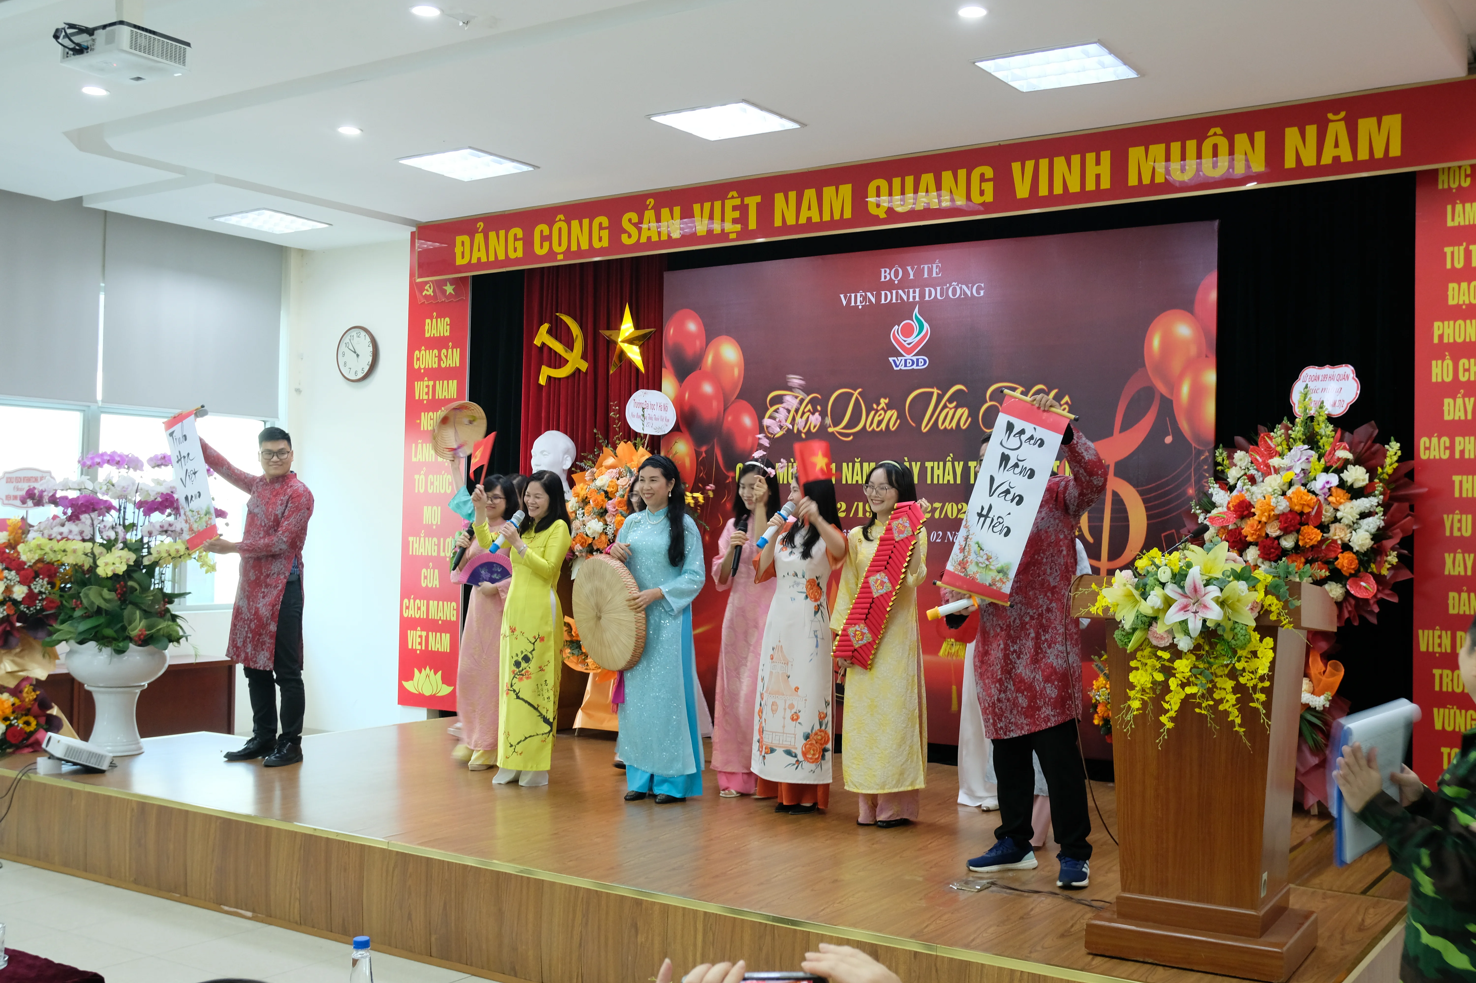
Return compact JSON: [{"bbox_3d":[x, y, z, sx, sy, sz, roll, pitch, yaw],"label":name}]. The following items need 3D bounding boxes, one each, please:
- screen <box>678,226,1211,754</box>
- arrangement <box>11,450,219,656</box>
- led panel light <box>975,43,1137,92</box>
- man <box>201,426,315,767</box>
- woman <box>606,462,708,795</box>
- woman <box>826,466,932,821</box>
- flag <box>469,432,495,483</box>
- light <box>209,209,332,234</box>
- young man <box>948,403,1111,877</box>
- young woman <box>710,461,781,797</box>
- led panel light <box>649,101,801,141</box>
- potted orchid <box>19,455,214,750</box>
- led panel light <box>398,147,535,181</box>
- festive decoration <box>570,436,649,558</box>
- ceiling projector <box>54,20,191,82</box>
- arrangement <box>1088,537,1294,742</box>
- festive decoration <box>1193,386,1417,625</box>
[{"bbox_3d":[0.946,0.011,8.547,3.480,2.760,0.060,0,-2,34],"label":"screen"},{"bbox_3d":[-3.434,0.346,8.420,1.080,1.100,0.920,0,-2,23],"label":"arrangement"},{"bbox_3d":[1.459,-1.945,6.900,0.600,0.050,0.600,0,-2,34],"label":"led panel light"},{"bbox_3d":[-2.522,0.538,7.986,0.600,1.760,0.500,0,-2,45],"label":"man"},{"bbox_3d":[-0.369,0.633,7.156,0.480,1.600,0.380,0,-2,38],"label":"woman"},{"bbox_3d":[0.636,0.662,6.690,0.470,1.579,0.350,0,-2,35],"label":"woman"},{"bbox_3d":[-1.216,-0.159,7.220,0.050,0.200,0.200,16,0,-38],"label":"flag"},{"bbox_3d":[-3.172,-1.853,10.312,0.600,0.050,0.600,0,-2,34],"label":"light"},{"bbox_3d":[1.084,0.533,5.643,0.600,1.800,0.520,0,-2,41],"label":"young man"},{"bbox_3d":[0.055,0.644,7.291,0.470,1.600,0.380,0,-2,33],"label":"young woman"},{"bbox_3d":[-0.059,-1.938,7.858,0.600,0.050,0.600,0,-2,34],"label":"led panel light"},{"bbox_3d":[-3.351,0.599,8.239,1.060,1.620,0.920,0,-2,34],"label":"potted orchid"},{"bbox_3d":[-1.595,-1.954,8.972,0.600,0.060,0.600,0,-2,34],"label":"led panel light"},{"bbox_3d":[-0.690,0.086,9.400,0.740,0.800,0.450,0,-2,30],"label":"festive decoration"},{"bbox_3d":[-2.042,-1.457,5.071,0.330,0.100,0.265,0,-2,34],"label":"ceiling projector"},{"bbox_3d":[1.385,0.460,4.620,0.580,0.560,0.360,0,-2,34],"label":"arrangement"},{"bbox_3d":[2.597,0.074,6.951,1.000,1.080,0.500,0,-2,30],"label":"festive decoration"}]

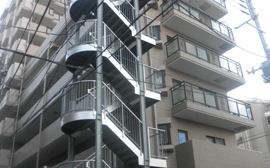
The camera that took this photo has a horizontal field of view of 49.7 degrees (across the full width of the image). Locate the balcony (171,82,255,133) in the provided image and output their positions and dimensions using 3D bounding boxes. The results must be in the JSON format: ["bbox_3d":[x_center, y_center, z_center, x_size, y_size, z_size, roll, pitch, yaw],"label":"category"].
[{"bbox_3d":[4.409,1.457,16.210,5.681,1.428,1.275,16,-33,-33],"label":"balcony"}]

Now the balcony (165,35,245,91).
[{"bbox_3d":[4.271,-1.082,17.511,5.661,1.428,1.275,16,-33,-33],"label":"balcony"}]

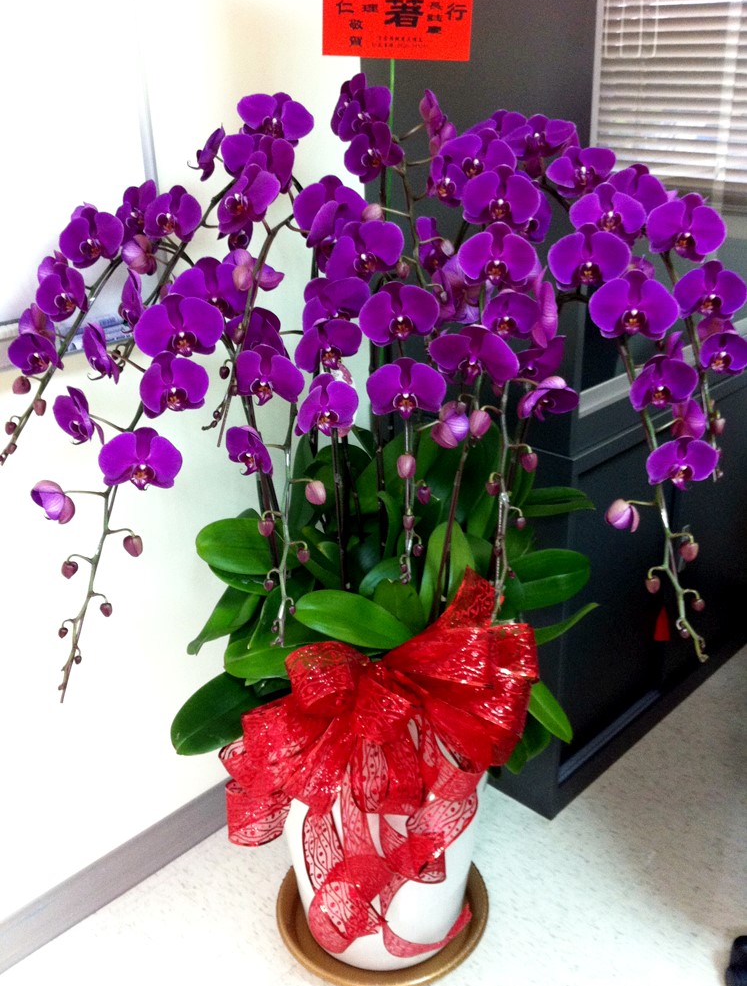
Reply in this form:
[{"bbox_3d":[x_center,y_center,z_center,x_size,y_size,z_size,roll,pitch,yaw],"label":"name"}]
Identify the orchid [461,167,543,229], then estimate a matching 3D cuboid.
[{"bbox_3d":[0.159,-0.365,1.250,0.097,0.076,0.040,8,21,5],"label":"orchid"}]

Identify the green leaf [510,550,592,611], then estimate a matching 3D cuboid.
[{"bbox_3d":[0.242,0.124,1.410,0.135,0.085,0.050,-9,-11,-1],"label":"green leaf"}]

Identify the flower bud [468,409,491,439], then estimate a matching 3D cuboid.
[{"bbox_3d":[0.124,-0.080,1.180,0.026,0.034,0.026,-1,22,1],"label":"flower bud"}]

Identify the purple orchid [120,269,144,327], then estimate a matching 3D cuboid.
[{"bbox_3d":[-0.288,-0.230,1.200,0.040,0.072,0.085,-11,31,-19],"label":"purple orchid"}]

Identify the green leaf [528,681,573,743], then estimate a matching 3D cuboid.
[{"bbox_3d":[0.263,0.325,1.500,0.085,0.065,0.050,12,28,27],"label":"green leaf"}]

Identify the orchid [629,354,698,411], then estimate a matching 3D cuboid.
[{"bbox_3d":[0.342,-0.130,1.190,0.084,0.074,0.045,-2,18,16],"label":"orchid"}]

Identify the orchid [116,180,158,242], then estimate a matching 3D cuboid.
[{"bbox_3d":[-0.278,-0.339,1.210,0.078,0.073,0.042,-7,17,37],"label":"orchid"}]

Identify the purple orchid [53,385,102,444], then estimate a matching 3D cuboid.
[{"bbox_3d":[-0.331,-0.089,1.130,0.078,0.064,0.035,21,33,40],"label":"purple orchid"}]

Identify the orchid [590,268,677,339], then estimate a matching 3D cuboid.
[{"bbox_3d":[0.297,-0.216,1.150,0.102,0.078,0.040,4,24,14],"label":"orchid"}]

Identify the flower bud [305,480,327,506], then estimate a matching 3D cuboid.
[{"bbox_3d":[-0.069,-0.001,1.200,0.024,0.030,0.024,-10,15,3],"label":"flower bud"}]

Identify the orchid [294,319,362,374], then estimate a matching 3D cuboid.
[{"bbox_3d":[-0.056,-0.183,1.260,0.086,0.073,0.042,-6,25,3],"label":"orchid"}]

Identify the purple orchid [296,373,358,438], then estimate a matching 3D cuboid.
[{"bbox_3d":[-0.057,-0.110,1.260,0.076,0.072,0.042,2,24,24],"label":"purple orchid"}]

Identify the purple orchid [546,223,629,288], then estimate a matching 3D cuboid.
[{"bbox_3d":[0.236,-0.260,1.110,0.089,0.071,0.035,2,25,7],"label":"purple orchid"}]

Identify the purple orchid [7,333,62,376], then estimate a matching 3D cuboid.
[{"bbox_3d":[-0.401,-0.165,1.200,0.074,0.055,0.035,9,27,23],"label":"purple orchid"}]

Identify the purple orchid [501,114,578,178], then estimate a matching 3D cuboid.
[{"bbox_3d":[0.217,-0.457,1.330,0.099,0.080,0.042,3,23,8],"label":"purple orchid"}]

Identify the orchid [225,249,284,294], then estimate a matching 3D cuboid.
[{"bbox_3d":[-0.140,-0.261,1.190,0.080,0.070,0.045,-10,25,-18],"label":"orchid"}]

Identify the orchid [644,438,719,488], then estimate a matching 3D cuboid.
[{"bbox_3d":[0.392,-0.037,1.280,0.088,0.060,0.042,2,29,14],"label":"orchid"}]

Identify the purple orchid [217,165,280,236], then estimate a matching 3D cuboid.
[{"bbox_3d":[-0.159,-0.371,1.280,0.084,0.083,0.040,23,29,23],"label":"purple orchid"}]

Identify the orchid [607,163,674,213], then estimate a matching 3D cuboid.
[{"bbox_3d":[0.340,-0.387,1.300,0.089,0.077,0.040,18,23,6],"label":"orchid"}]

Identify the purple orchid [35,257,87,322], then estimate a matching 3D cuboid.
[{"bbox_3d":[-0.389,-0.254,1.260,0.076,0.074,0.042,-8,25,-33],"label":"purple orchid"}]

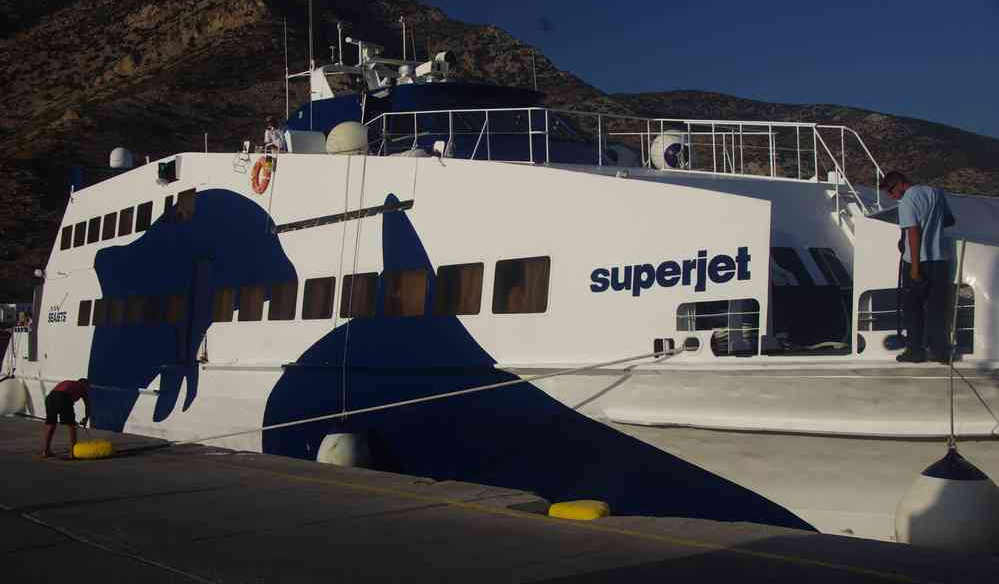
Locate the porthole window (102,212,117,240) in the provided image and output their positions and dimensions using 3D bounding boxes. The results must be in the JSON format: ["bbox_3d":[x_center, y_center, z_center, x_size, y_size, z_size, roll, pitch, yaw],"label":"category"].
[{"bbox_3d":[-10.546,-1.759,30.035,0.080,0.660,0.980,12,-9,-35],"label":"porthole window"}]

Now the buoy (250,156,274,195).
[{"bbox_3d":[-4.751,-2.320,22.155,0.130,0.760,0.760,12,-9,-35],"label":"buoy"}]

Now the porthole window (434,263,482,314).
[{"bbox_3d":[-0.580,-0.036,15.884,0.080,0.690,1.150,7,-6,-36],"label":"porthole window"}]

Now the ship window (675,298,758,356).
[{"bbox_3d":[2.341,0.394,11.809,0.100,0.600,1.130,5,-5,-36],"label":"ship window"}]

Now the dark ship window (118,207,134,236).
[{"bbox_3d":[-9.693,-1.826,28.865,0.080,0.670,0.980,12,-9,-35],"label":"dark ship window"}]

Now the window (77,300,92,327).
[{"bbox_3d":[-11.514,0.604,30.884,0.080,0.690,1.150,7,-6,-36],"label":"window"}]

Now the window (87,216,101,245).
[{"bbox_3d":[-11.386,-1.714,31.188,0.080,0.660,0.980,12,-9,-35],"label":"window"}]

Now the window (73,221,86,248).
[{"bbox_3d":[-12.220,-1.666,32.333,0.080,0.660,0.980,12,-9,-35],"label":"window"}]

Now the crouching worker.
[{"bbox_3d":[-6.249,1.816,16.000,0.700,1.160,0.500,0,-3,-3],"label":"crouching worker"}]

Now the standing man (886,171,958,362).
[{"bbox_3d":[3.726,-0.225,9.800,0.460,1.700,0.520,-2,-4,44],"label":"standing man"}]

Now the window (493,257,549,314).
[{"bbox_3d":[0.291,-0.073,14.690,0.080,0.700,1.160,7,-6,-36],"label":"window"}]

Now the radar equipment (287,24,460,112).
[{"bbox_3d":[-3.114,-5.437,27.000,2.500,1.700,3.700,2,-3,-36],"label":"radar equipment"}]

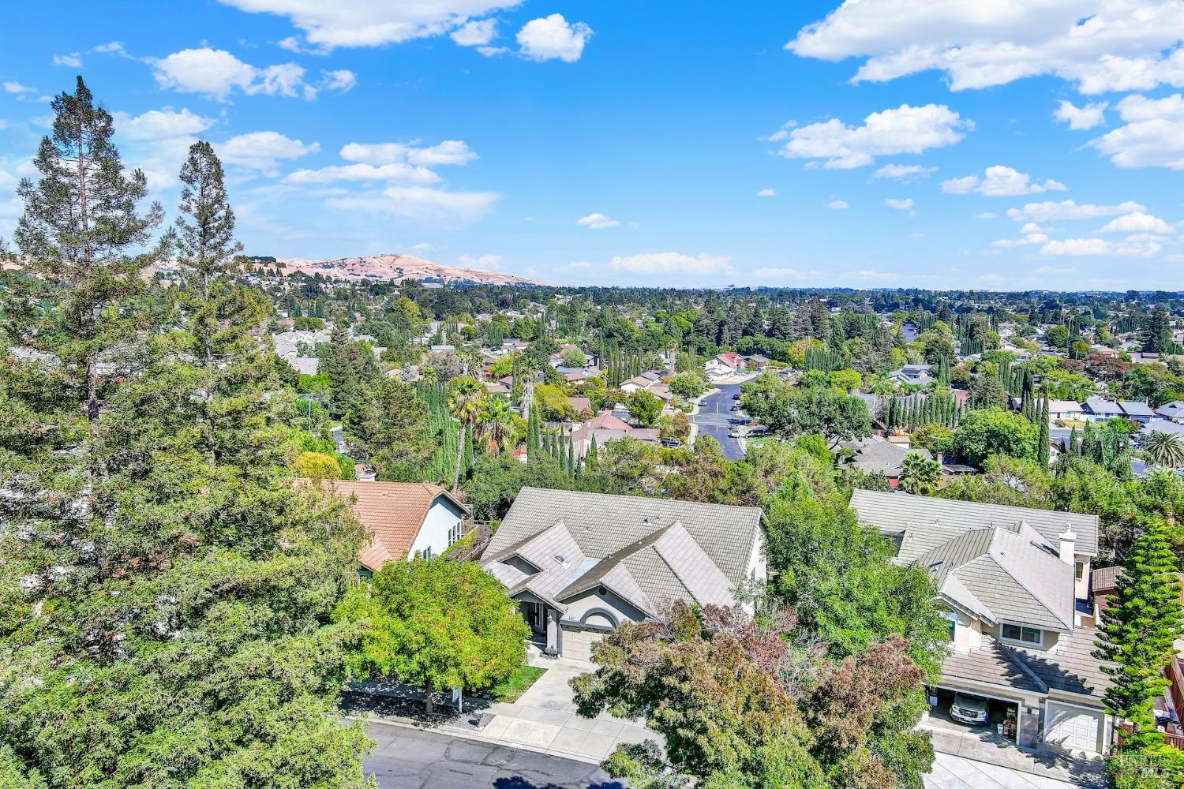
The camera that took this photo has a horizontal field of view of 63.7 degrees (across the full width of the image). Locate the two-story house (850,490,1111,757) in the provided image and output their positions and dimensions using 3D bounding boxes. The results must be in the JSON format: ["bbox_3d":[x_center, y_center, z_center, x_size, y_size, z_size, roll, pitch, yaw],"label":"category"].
[{"bbox_3d":[22.962,12.030,59.112,17.217,7.718,25.034,4,7,28],"label":"two-story house"}]

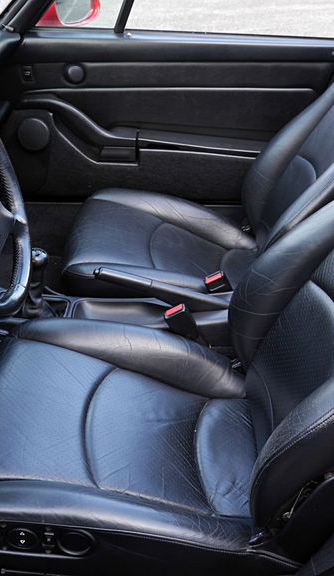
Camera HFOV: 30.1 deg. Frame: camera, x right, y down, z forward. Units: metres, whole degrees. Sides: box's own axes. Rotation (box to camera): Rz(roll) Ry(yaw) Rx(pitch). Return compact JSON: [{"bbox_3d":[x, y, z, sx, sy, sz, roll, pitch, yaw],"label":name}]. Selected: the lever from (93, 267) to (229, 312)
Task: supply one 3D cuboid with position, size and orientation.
[{"bbox_3d":[-0.001,0.018,1.446,0.350,0.050,0.038,14,31,-7],"label":"lever"}]

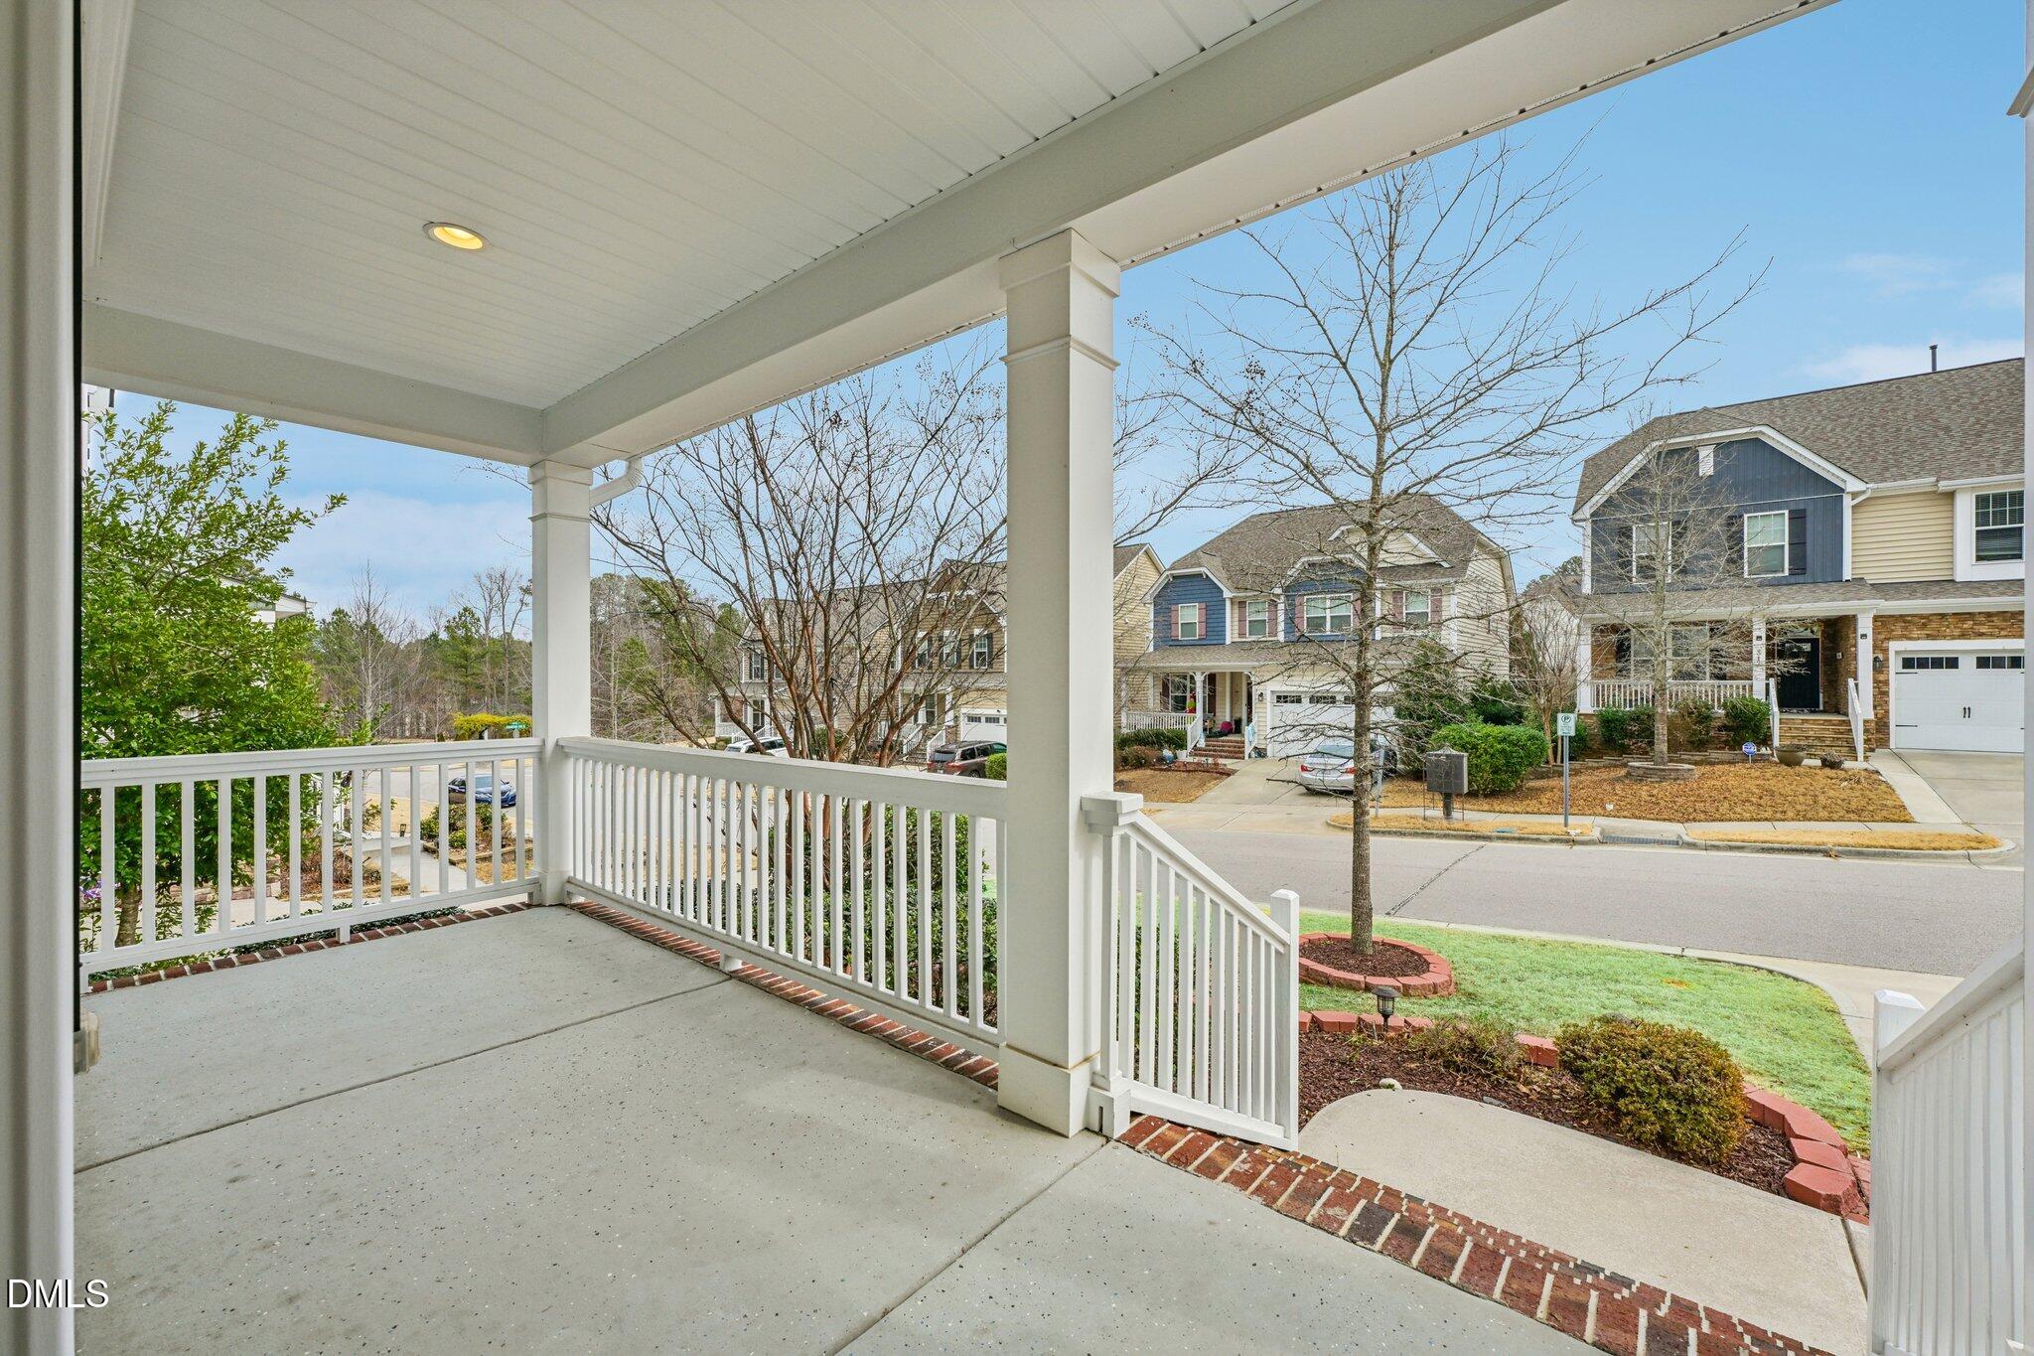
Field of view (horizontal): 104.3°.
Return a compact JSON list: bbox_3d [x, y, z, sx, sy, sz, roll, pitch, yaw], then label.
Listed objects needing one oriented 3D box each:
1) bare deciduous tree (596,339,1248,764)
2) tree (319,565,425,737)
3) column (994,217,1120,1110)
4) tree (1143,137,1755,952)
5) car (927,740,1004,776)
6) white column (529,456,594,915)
[{"bbox_3d":[-1.150,-0.550,6.200,5.400,5.750,5.000,0,0,38],"label":"bare deciduous tree"},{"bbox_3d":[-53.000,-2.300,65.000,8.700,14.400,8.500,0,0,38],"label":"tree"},{"bbox_3d":[0.126,0.009,2.330,0.255,2.470,0.255,0,0,38],"label":"column"},{"bbox_3d":[3.850,-1.400,7.500,5.400,8.000,5.100,0,0,38],"label":"tree"},{"bbox_3d":[-1.310,3.430,33.000,1.930,1.750,4.850,0,0,38],"label":"car"},{"bbox_3d":[-2.600,0.015,4.540,0.255,2.460,0.255,0,0,38],"label":"white column"}]

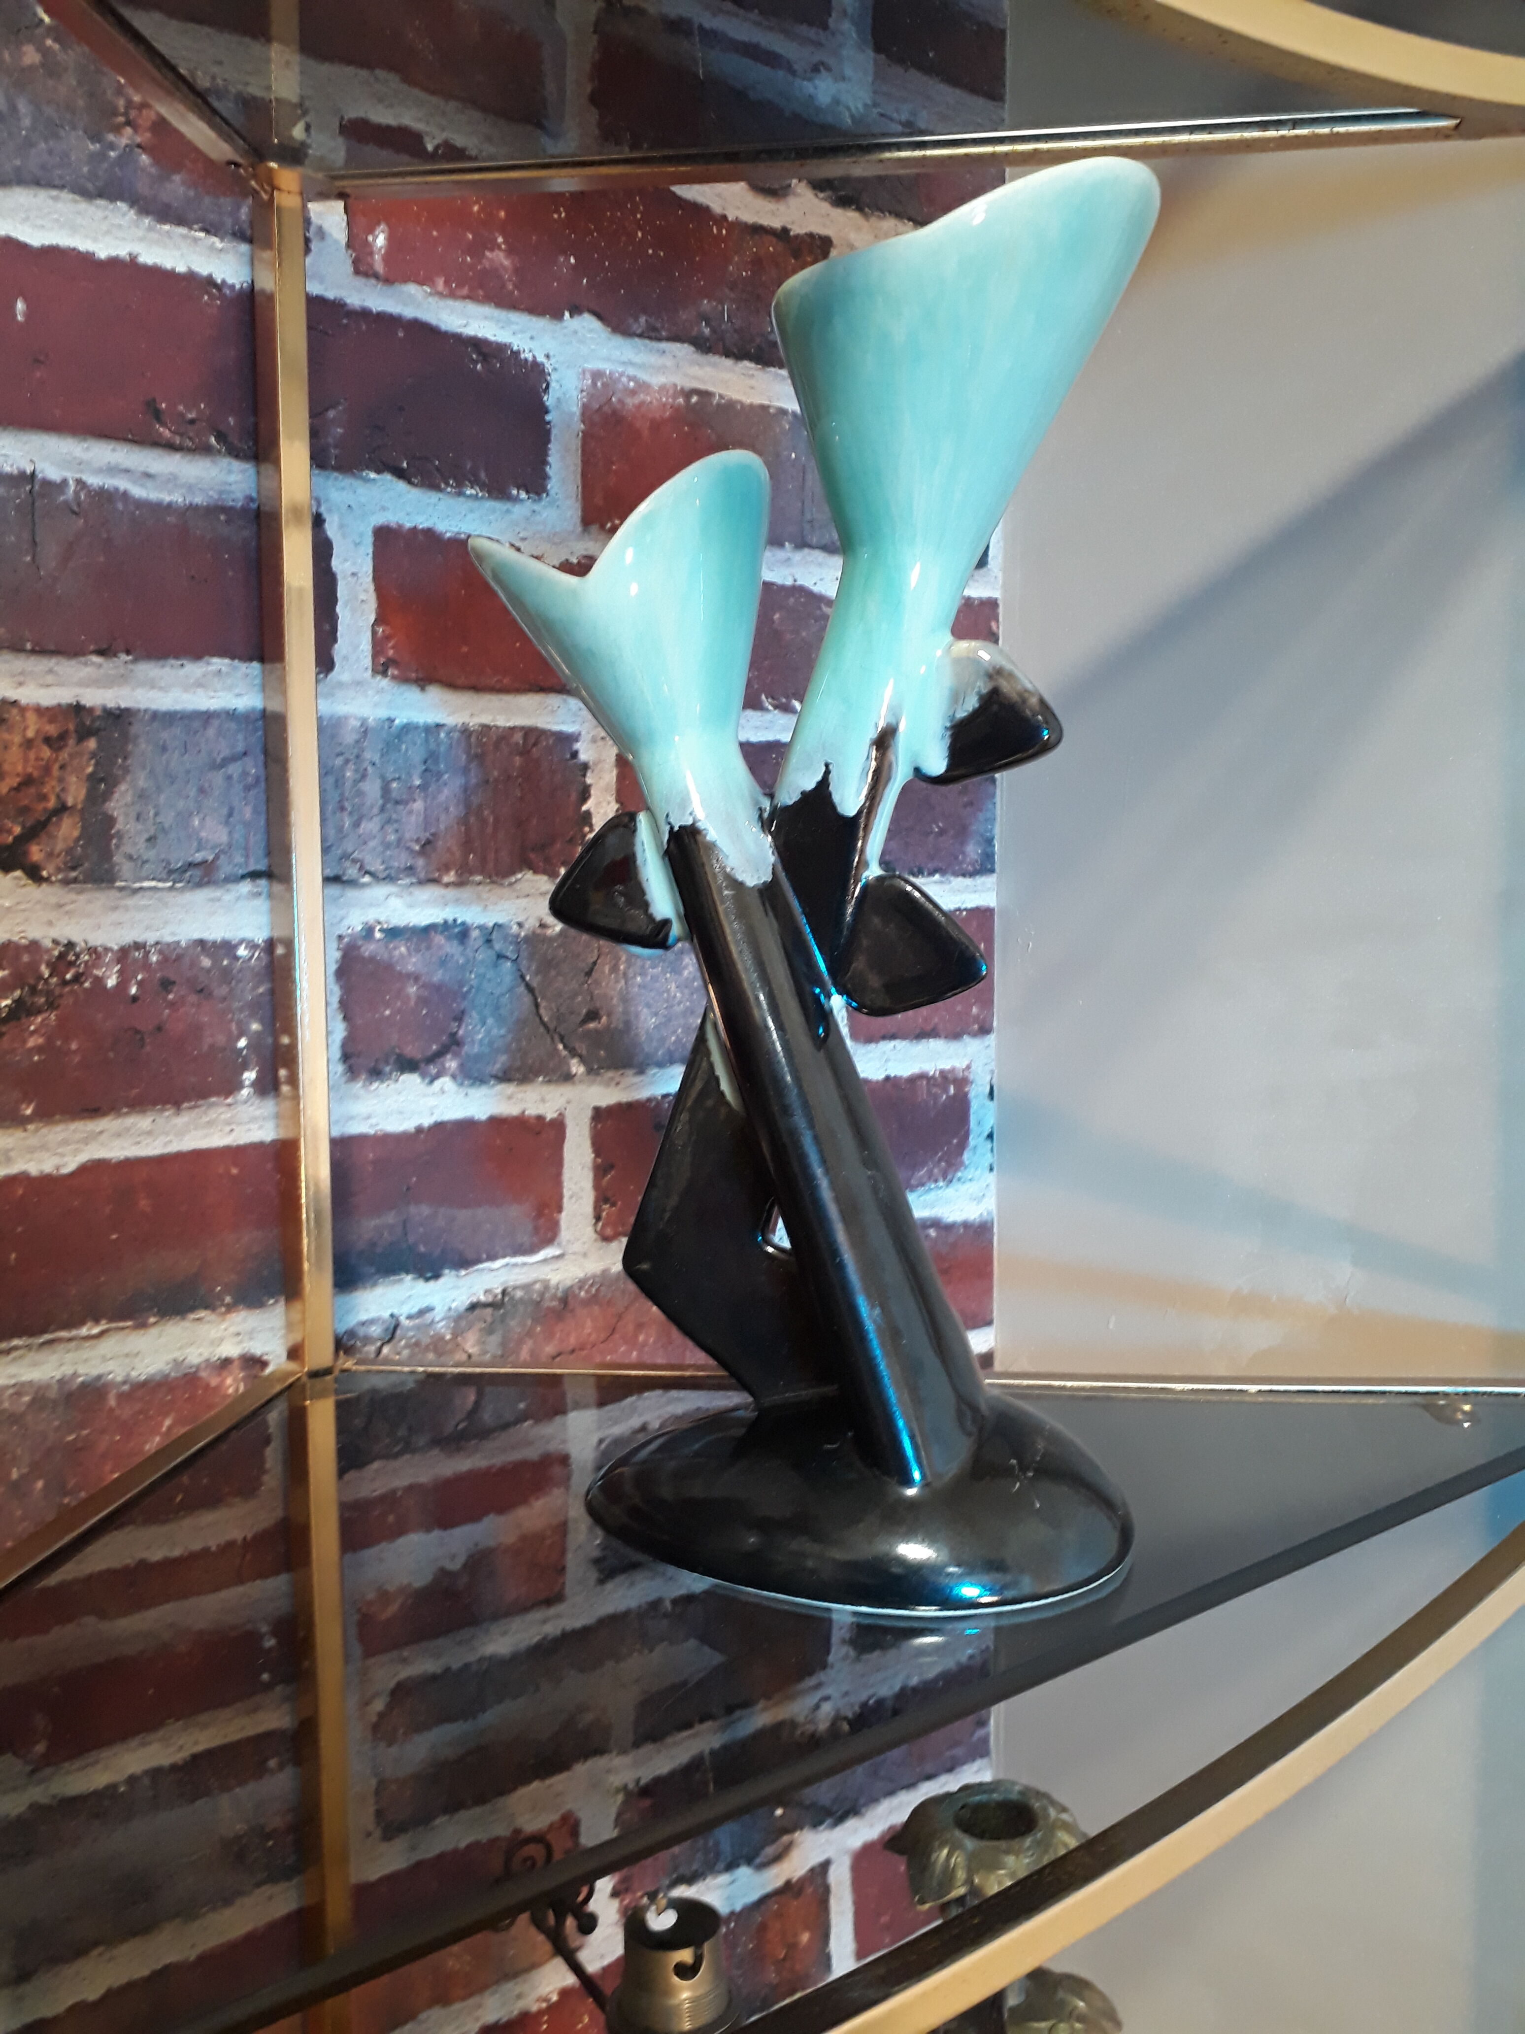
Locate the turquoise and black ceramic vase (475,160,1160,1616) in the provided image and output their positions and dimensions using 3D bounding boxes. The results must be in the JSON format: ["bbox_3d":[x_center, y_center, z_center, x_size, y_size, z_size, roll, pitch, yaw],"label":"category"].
[{"bbox_3d":[0.010,-0.033,0.399,0.173,0.329,0.107,2,6,20],"label":"turquoise and black ceramic vase"}]

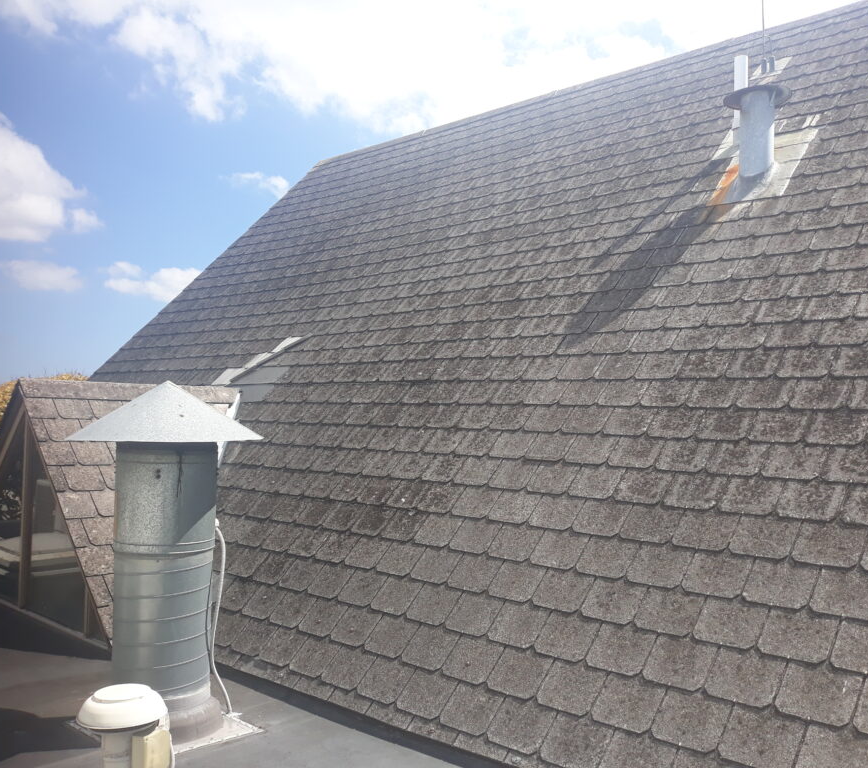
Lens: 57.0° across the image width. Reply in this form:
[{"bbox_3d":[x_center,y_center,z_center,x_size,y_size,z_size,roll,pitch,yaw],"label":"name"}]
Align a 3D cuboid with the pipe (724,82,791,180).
[{"bbox_3d":[2.781,-2.099,6.884,0.545,0.786,0.545,1,-2,0],"label":"pipe"}]

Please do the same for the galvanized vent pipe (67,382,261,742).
[{"bbox_3d":[-1.450,0.891,4.297,1.008,1.811,1.008,1,-2,0],"label":"galvanized vent pipe"}]

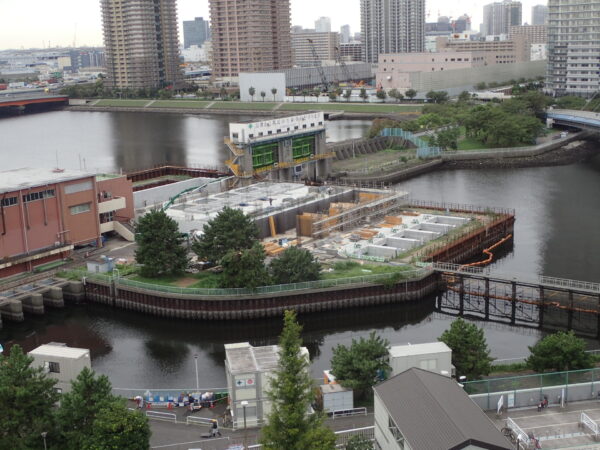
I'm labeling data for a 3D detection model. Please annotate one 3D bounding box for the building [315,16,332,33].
[{"bbox_3d":[59.776,-485.554,2042.275,32.000,94.000,28.000,6,15,32],"label":"building"}]

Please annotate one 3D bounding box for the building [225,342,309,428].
[{"bbox_3d":[-2.936,14.082,71.009,6.600,5.300,5.600,-4,13,-9],"label":"building"}]

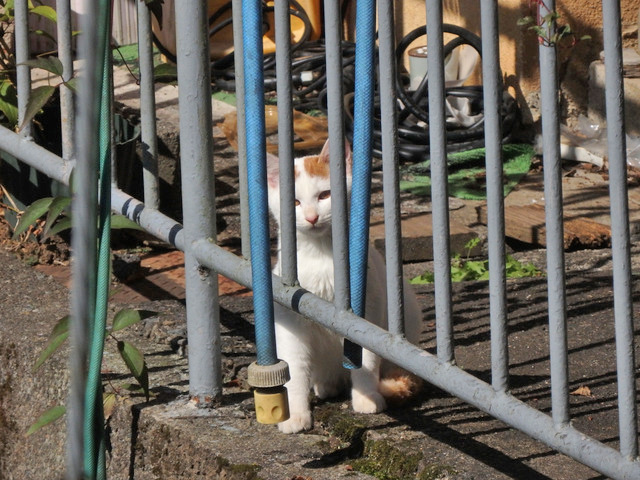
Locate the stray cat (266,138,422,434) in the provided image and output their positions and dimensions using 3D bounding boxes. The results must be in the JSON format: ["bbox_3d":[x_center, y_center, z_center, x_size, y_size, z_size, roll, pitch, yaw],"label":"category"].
[{"bbox_3d":[0.021,0.036,6.612,0.125,0.265,0.205,2,13,18],"label":"stray cat"}]

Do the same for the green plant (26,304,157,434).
[{"bbox_3d":[-0.227,0.132,6.710,0.125,0.115,0.100,-2,12,0],"label":"green plant"}]

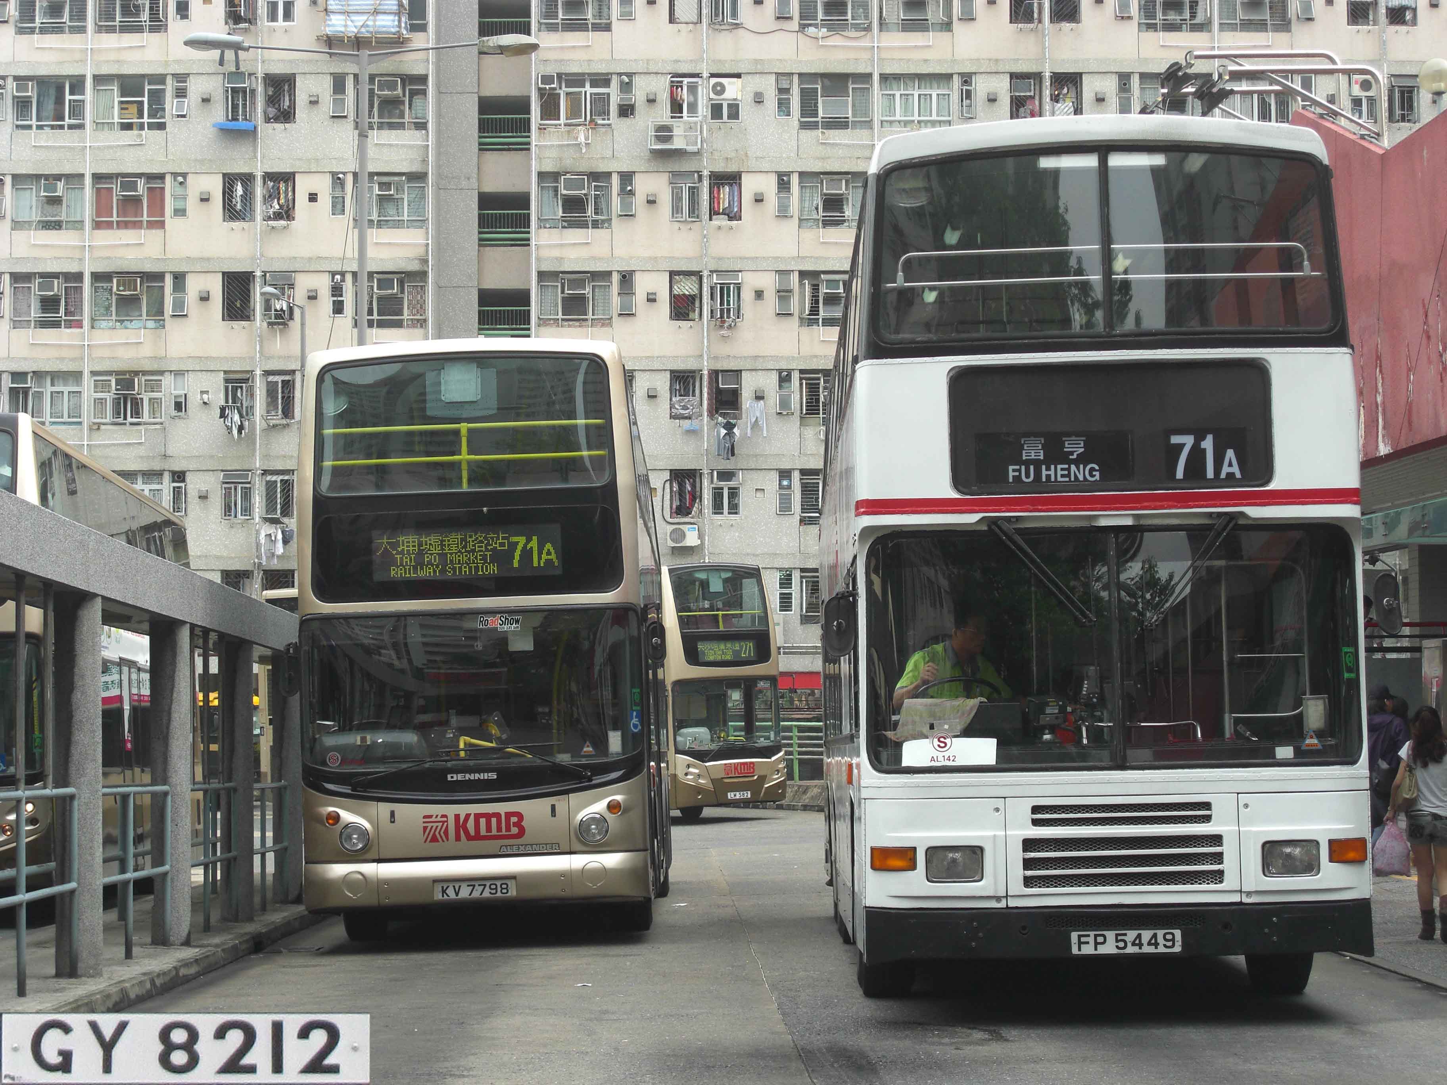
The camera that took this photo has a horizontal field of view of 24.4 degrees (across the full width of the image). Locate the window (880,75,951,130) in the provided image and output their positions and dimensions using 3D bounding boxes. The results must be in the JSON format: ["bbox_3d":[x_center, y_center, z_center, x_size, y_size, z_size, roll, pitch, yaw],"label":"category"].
[{"bbox_3d":[5.251,-11.997,91.112,1.941,1.495,0.150,0,-4,0],"label":"window"}]

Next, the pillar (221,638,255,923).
[{"bbox_3d":[-3.673,1.800,25.300,0.260,2.140,0.260,0,-4,-1],"label":"pillar"}]

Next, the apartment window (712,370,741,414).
[{"bbox_3d":[0.069,-4.026,91.092,0.878,1.352,0.200,0,-4,0],"label":"apartment window"}]

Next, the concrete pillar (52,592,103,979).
[{"bbox_3d":[-3.671,1.382,19.017,0.235,2.161,0.235,0,-4,-1],"label":"concrete pillar"}]

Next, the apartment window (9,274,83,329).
[{"bbox_3d":[-18.489,-6.587,91.272,2.021,1.557,0.200,0,-4,0],"label":"apartment window"}]

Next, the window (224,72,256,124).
[{"bbox_3d":[-13.176,-12.098,91.068,0.892,1.401,0.200,0,-4,0],"label":"window"}]

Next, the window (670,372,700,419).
[{"bbox_3d":[-1.039,-3.987,90.388,0.825,1.289,0.180,0,-3,0],"label":"window"}]

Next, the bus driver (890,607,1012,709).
[{"bbox_3d":[1.175,0.960,17.200,0.620,1.250,0.800,1,-4,-12],"label":"bus driver"}]

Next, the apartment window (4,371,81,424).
[{"bbox_3d":[-18.366,-3.915,90.473,2.082,1.382,0.180,0,-3,0],"label":"apartment window"}]

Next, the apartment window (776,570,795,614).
[{"bbox_3d":[1.675,1.324,90.068,0.517,1.219,0.180,0,-3,0],"label":"apartment window"}]

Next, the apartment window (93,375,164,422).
[{"bbox_3d":[-16.220,-3.934,91.091,2.017,1.476,0.200,0,-4,0],"label":"apartment window"}]

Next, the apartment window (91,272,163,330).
[{"bbox_3d":[-16.127,-6.524,90.612,1.962,1.510,0.180,0,-3,0],"label":"apartment window"}]

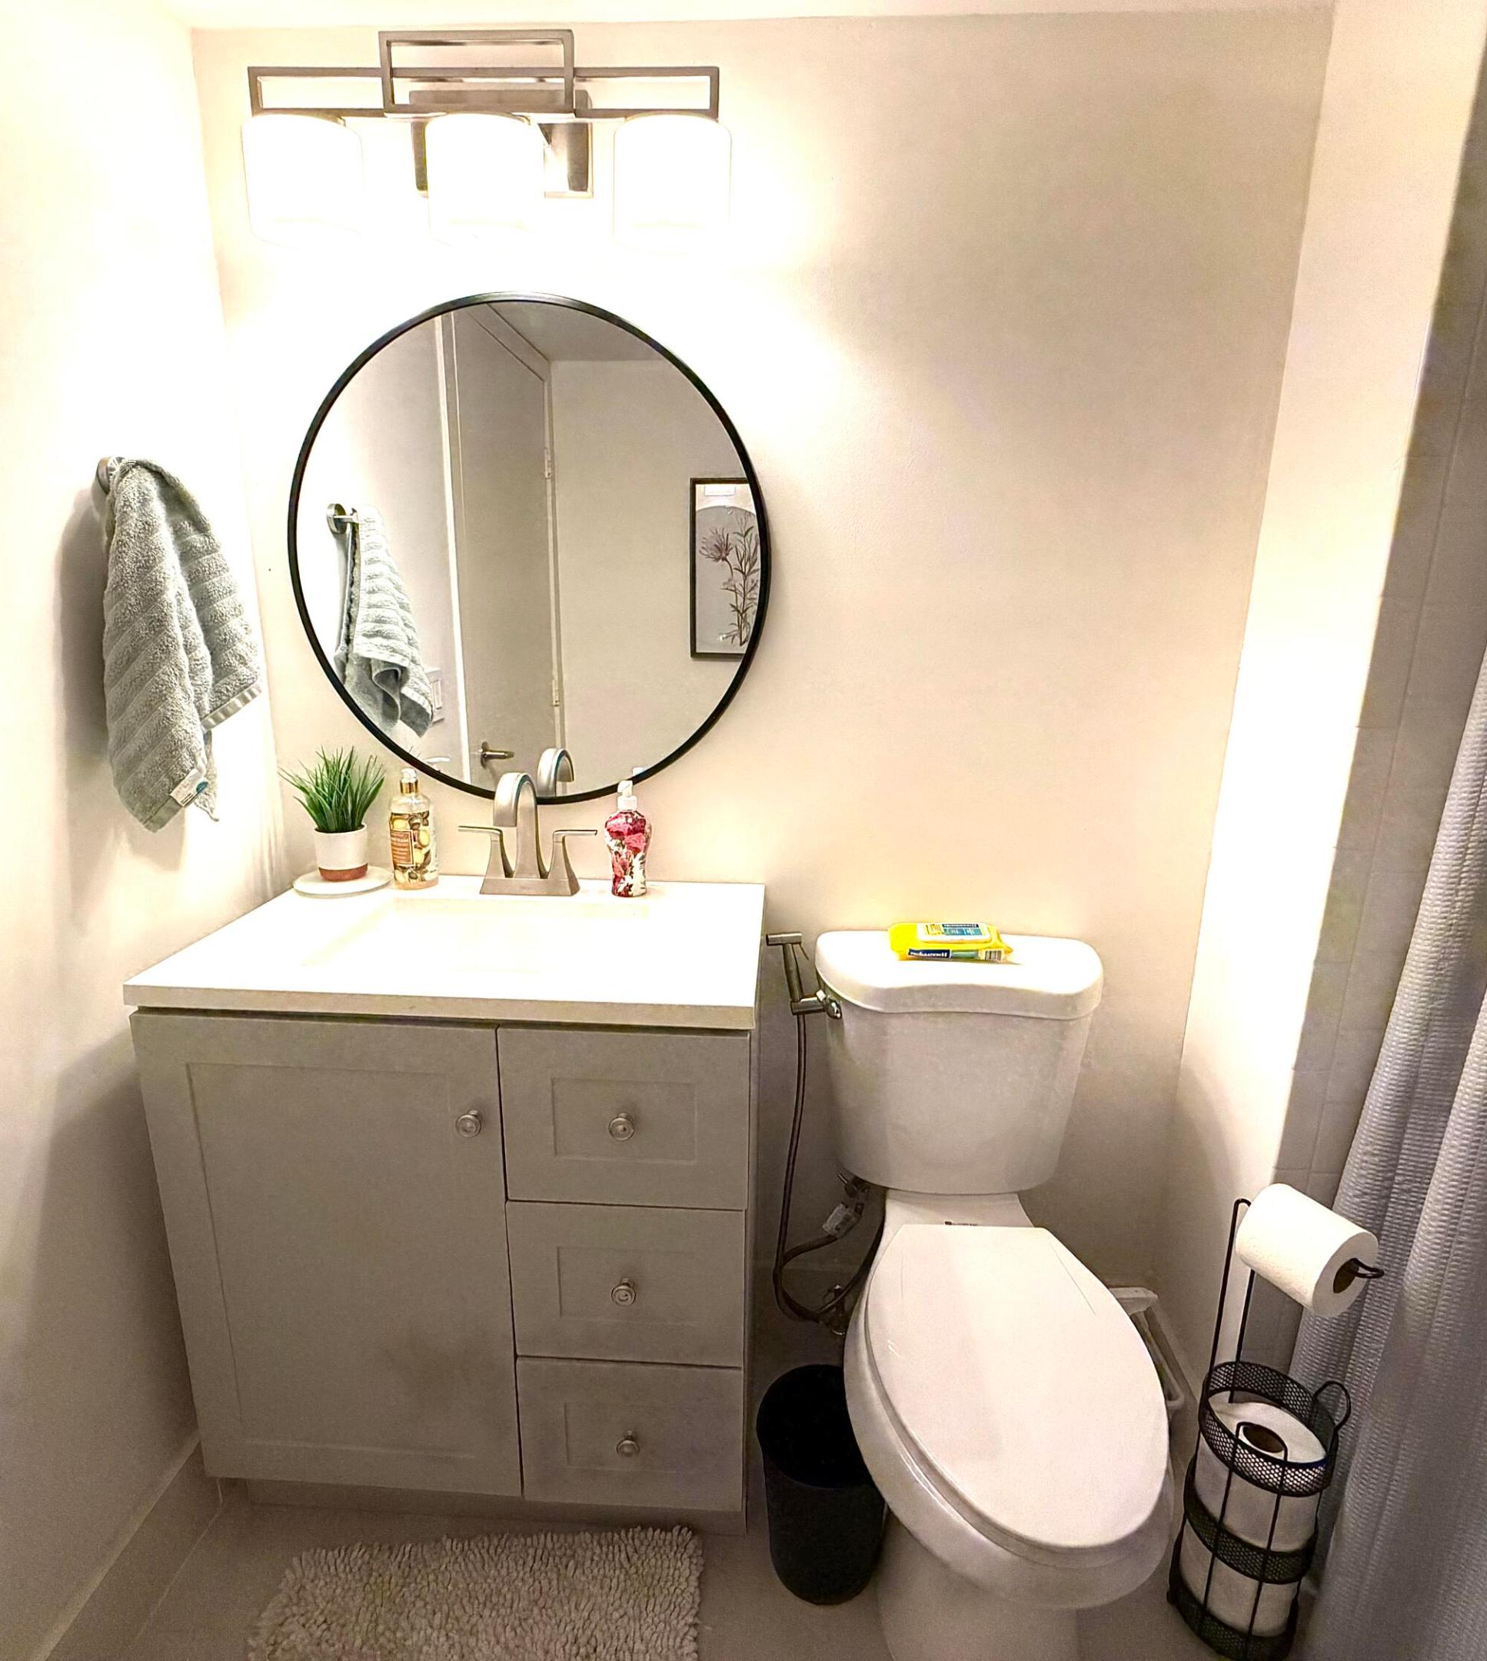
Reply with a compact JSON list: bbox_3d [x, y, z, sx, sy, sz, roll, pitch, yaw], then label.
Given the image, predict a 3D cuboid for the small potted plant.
[{"bbox_3d":[-0.667,-0.023,1.464,0.170,0.223,0.142,2,14,3],"label":"small potted plant"}]

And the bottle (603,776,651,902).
[{"bbox_3d":[-0.187,0.010,1.451,0.073,0.192,0.050,7,15,22],"label":"bottle"}]

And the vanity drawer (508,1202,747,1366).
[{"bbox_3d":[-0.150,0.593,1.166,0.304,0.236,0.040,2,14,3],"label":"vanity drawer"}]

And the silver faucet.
[{"bbox_3d":[-0.353,0.011,1.410,0.229,0.209,0.157,2,14,3],"label":"silver faucet"}]

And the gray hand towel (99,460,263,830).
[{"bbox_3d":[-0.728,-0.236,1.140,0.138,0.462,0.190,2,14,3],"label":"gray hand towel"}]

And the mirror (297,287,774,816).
[{"bbox_3d":[-0.337,-0.416,1.406,0.765,0.765,0.026,2,14,3],"label":"mirror"}]

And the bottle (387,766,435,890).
[{"bbox_3d":[-0.546,-0.006,1.482,0.075,0.198,0.068,3,14,8],"label":"bottle"}]

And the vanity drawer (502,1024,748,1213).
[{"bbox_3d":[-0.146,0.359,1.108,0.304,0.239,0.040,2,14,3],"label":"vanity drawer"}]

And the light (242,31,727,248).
[{"bbox_3d":[-0.346,-0.921,1.201,0.650,0.235,0.175,2,14,3],"label":"light"}]

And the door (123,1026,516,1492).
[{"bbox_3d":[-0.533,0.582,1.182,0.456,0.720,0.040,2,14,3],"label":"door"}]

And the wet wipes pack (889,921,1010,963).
[{"bbox_3d":[0.328,0.176,1.436,0.182,0.036,0.094,2,14,3],"label":"wet wipes pack"}]

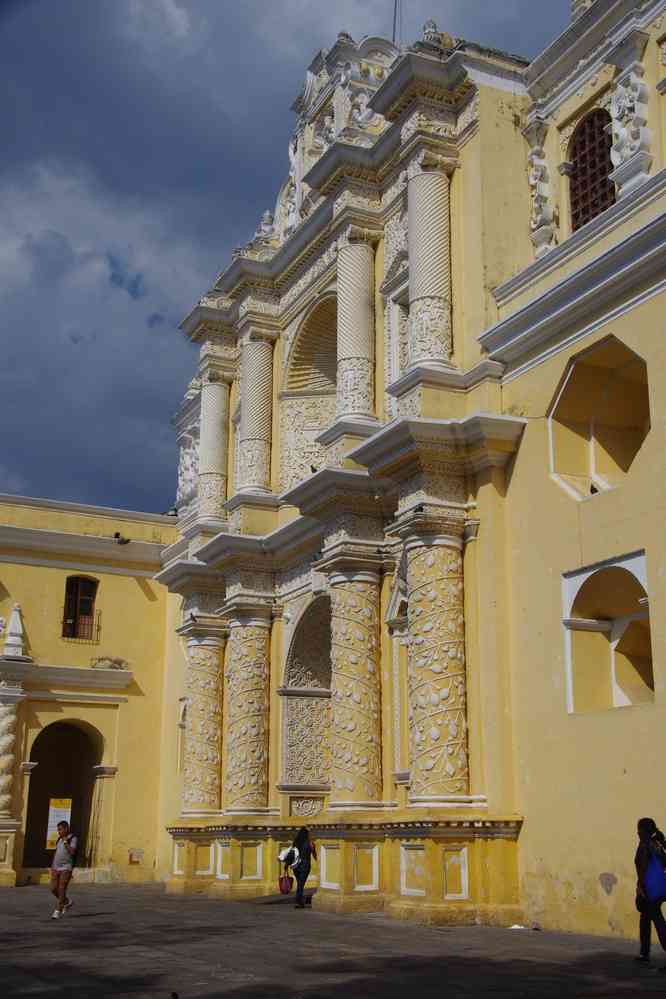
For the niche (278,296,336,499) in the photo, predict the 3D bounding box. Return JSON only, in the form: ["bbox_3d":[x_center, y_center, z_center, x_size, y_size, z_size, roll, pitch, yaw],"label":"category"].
[{"bbox_3d":[0.229,-2.614,28.797,1.540,4.664,3.960,8,-18,-24],"label":"niche"}]

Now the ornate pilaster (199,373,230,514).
[{"bbox_3d":[-3.353,-1.581,33.721,0.880,4.374,0.880,0,-16,0],"label":"ornate pilaster"}]

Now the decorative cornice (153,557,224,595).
[{"bbox_3d":[-4.133,2.382,33.992,1.399,0.669,2.413,8,-17,-24],"label":"decorative cornice"}]

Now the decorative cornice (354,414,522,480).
[{"bbox_3d":[1.749,-0.718,21.695,1.962,0.748,3.291,8,-18,-24],"label":"decorative cornice"}]

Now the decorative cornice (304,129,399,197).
[{"bbox_3d":[0.499,-7.212,26.023,1.144,0.686,3.080,8,-18,-24],"label":"decorative cornice"}]

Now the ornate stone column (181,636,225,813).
[{"bbox_3d":[-3.589,6.303,33.167,1.075,4.745,1.075,8,-17,-24],"label":"ornate stone column"}]

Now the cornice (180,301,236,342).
[{"bbox_3d":[-3.924,-5.215,37.186,1.166,0.811,1.977,8,-17,-24],"label":"cornice"}]

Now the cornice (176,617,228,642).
[{"bbox_3d":[-3.688,3.814,33.811,1.186,0.659,1.500,8,-17,-24],"label":"cornice"}]

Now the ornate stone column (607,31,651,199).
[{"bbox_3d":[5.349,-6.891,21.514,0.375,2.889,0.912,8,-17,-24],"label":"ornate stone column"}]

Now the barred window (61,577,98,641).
[{"bbox_3d":[-8.057,3.532,38.564,1.136,2.150,0.304,8,-17,-24],"label":"barred window"}]

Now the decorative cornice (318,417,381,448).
[{"bbox_3d":[0.395,-1.236,24.932,1.082,0.282,1.329,8,-18,-24],"label":"decorative cornice"}]

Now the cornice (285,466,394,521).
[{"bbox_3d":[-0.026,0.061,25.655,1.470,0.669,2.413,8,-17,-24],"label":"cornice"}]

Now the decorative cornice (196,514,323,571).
[{"bbox_3d":[-1.762,1.232,28.623,1.672,0.748,5.755,8,-18,-24],"label":"decorative cornice"}]

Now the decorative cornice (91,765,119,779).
[{"bbox_3d":[-6.896,8.364,36.409,0.510,0.343,1.056,8,-18,-24],"label":"decorative cornice"}]

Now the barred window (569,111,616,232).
[{"bbox_3d":[4.795,-6.134,22.469,0.254,2.302,1.339,8,-17,-24],"label":"barred window"}]

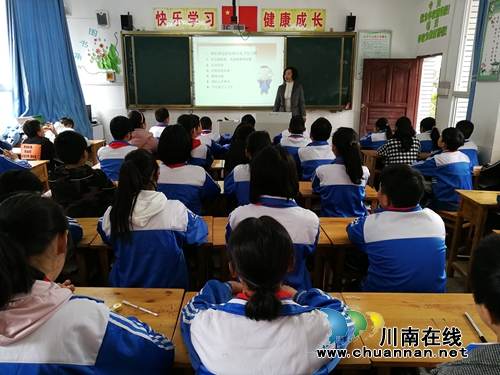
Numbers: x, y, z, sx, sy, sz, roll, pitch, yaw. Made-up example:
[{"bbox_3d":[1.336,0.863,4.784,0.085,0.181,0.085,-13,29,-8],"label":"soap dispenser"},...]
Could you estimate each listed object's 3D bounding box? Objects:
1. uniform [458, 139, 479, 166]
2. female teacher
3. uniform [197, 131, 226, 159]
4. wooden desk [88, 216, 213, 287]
[{"bbox_3d":[2.211,-0.245,4.196,0.430,0.560,0.370,-2,14,-9],"label":"uniform"},{"bbox_3d":[0.633,-1.110,6.324,0.520,1.630,0.310,4,15,14],"label":"female teacher"},{"bbox_3d":[-0.493,-0.406,4.646,0.440,0.550,0.380,3,14,10],"label":"uniform"},{"bbox_3d":[-0.491,0.588,2.228,0.605,0.740,0.415,0,15,0],"label":"wooden desk"}]

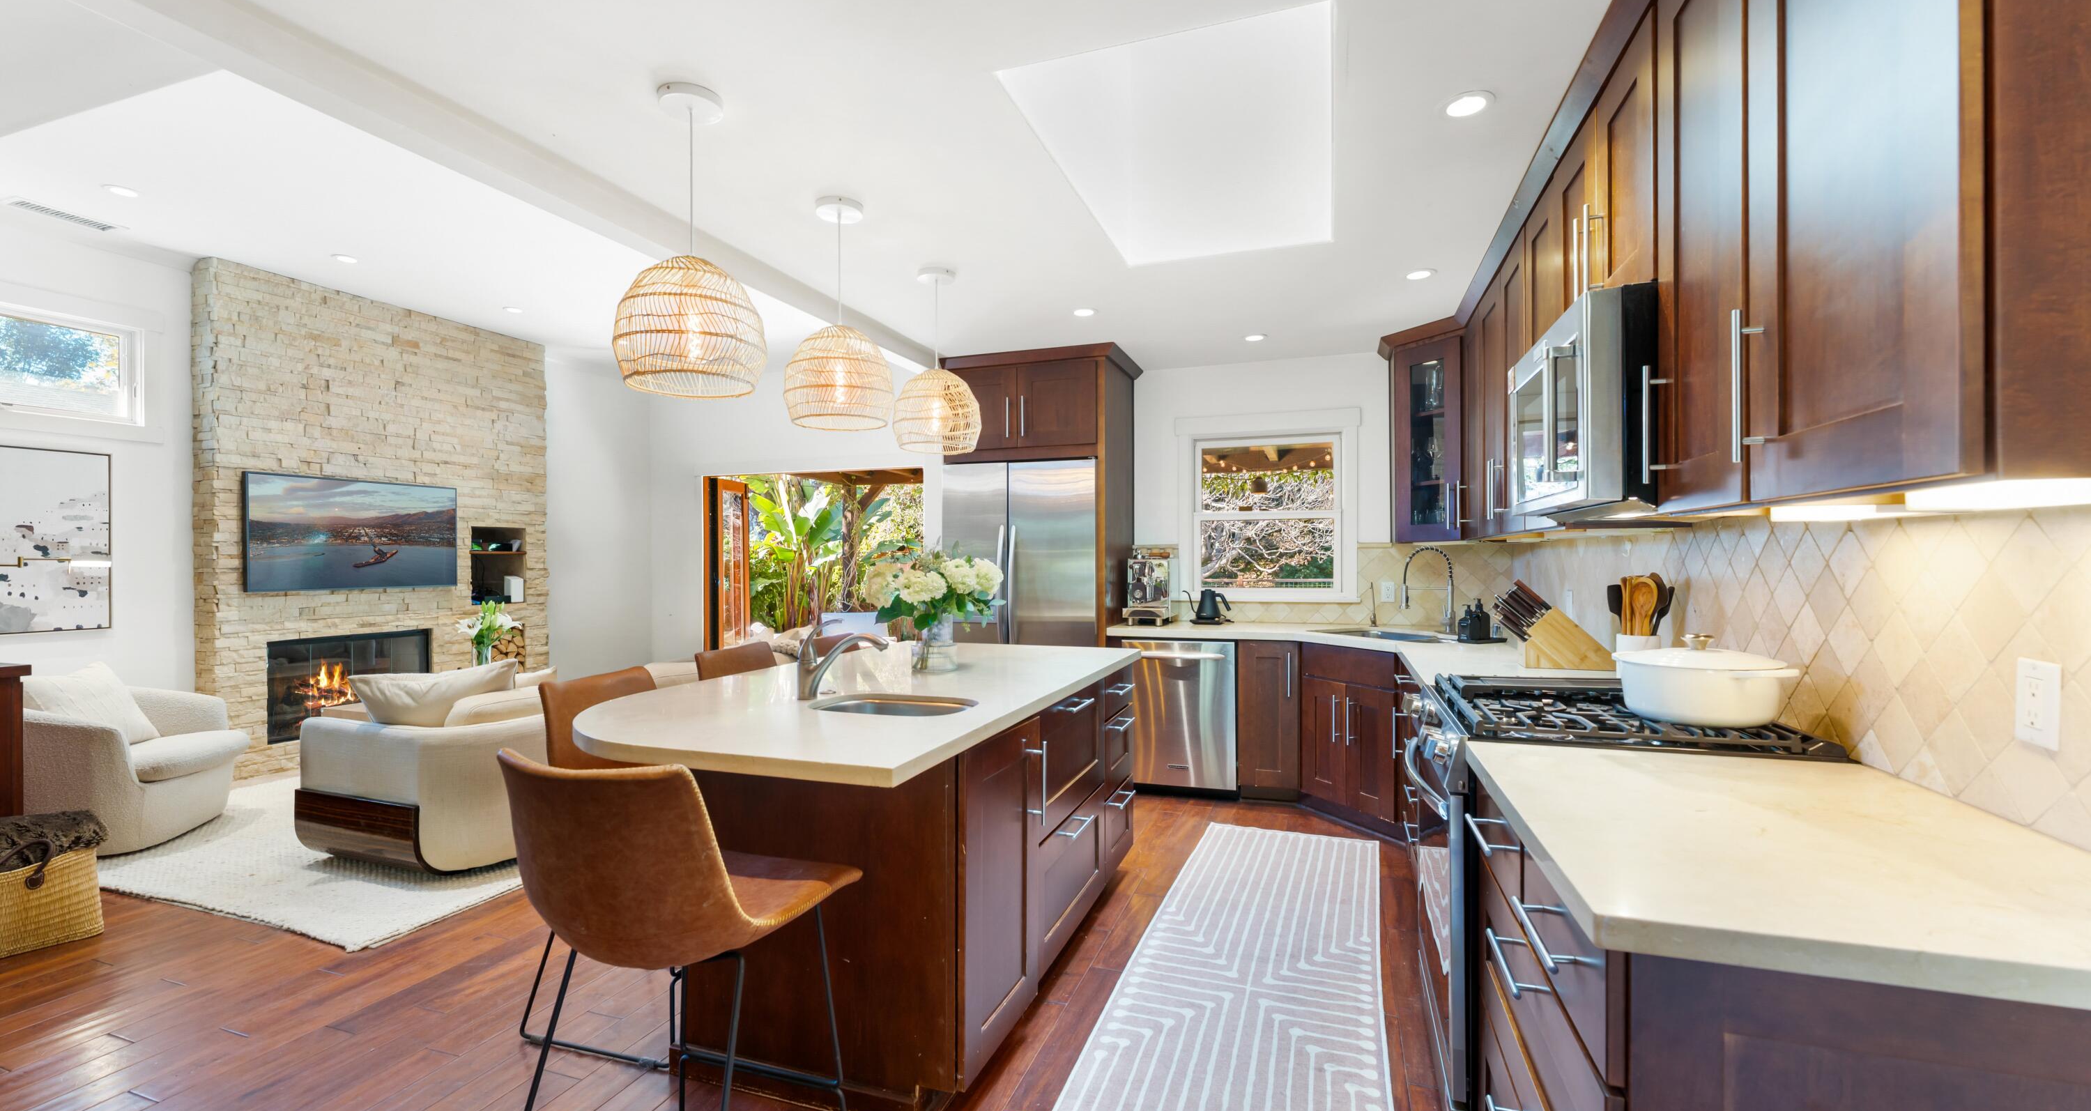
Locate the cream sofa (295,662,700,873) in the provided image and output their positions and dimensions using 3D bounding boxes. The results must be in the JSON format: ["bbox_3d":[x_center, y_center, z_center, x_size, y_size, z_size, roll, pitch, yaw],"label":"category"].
[{"bbox_3d":[-2.466,0.947,4.462,1.020,0.750,2.250,0,0,20],"label":"cream sofa"}]

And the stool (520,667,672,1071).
[{"bbox_3d":[-1.107,0.834,2.344,0.520,0.950,0.460,0,0,19],"label":"stool"}]

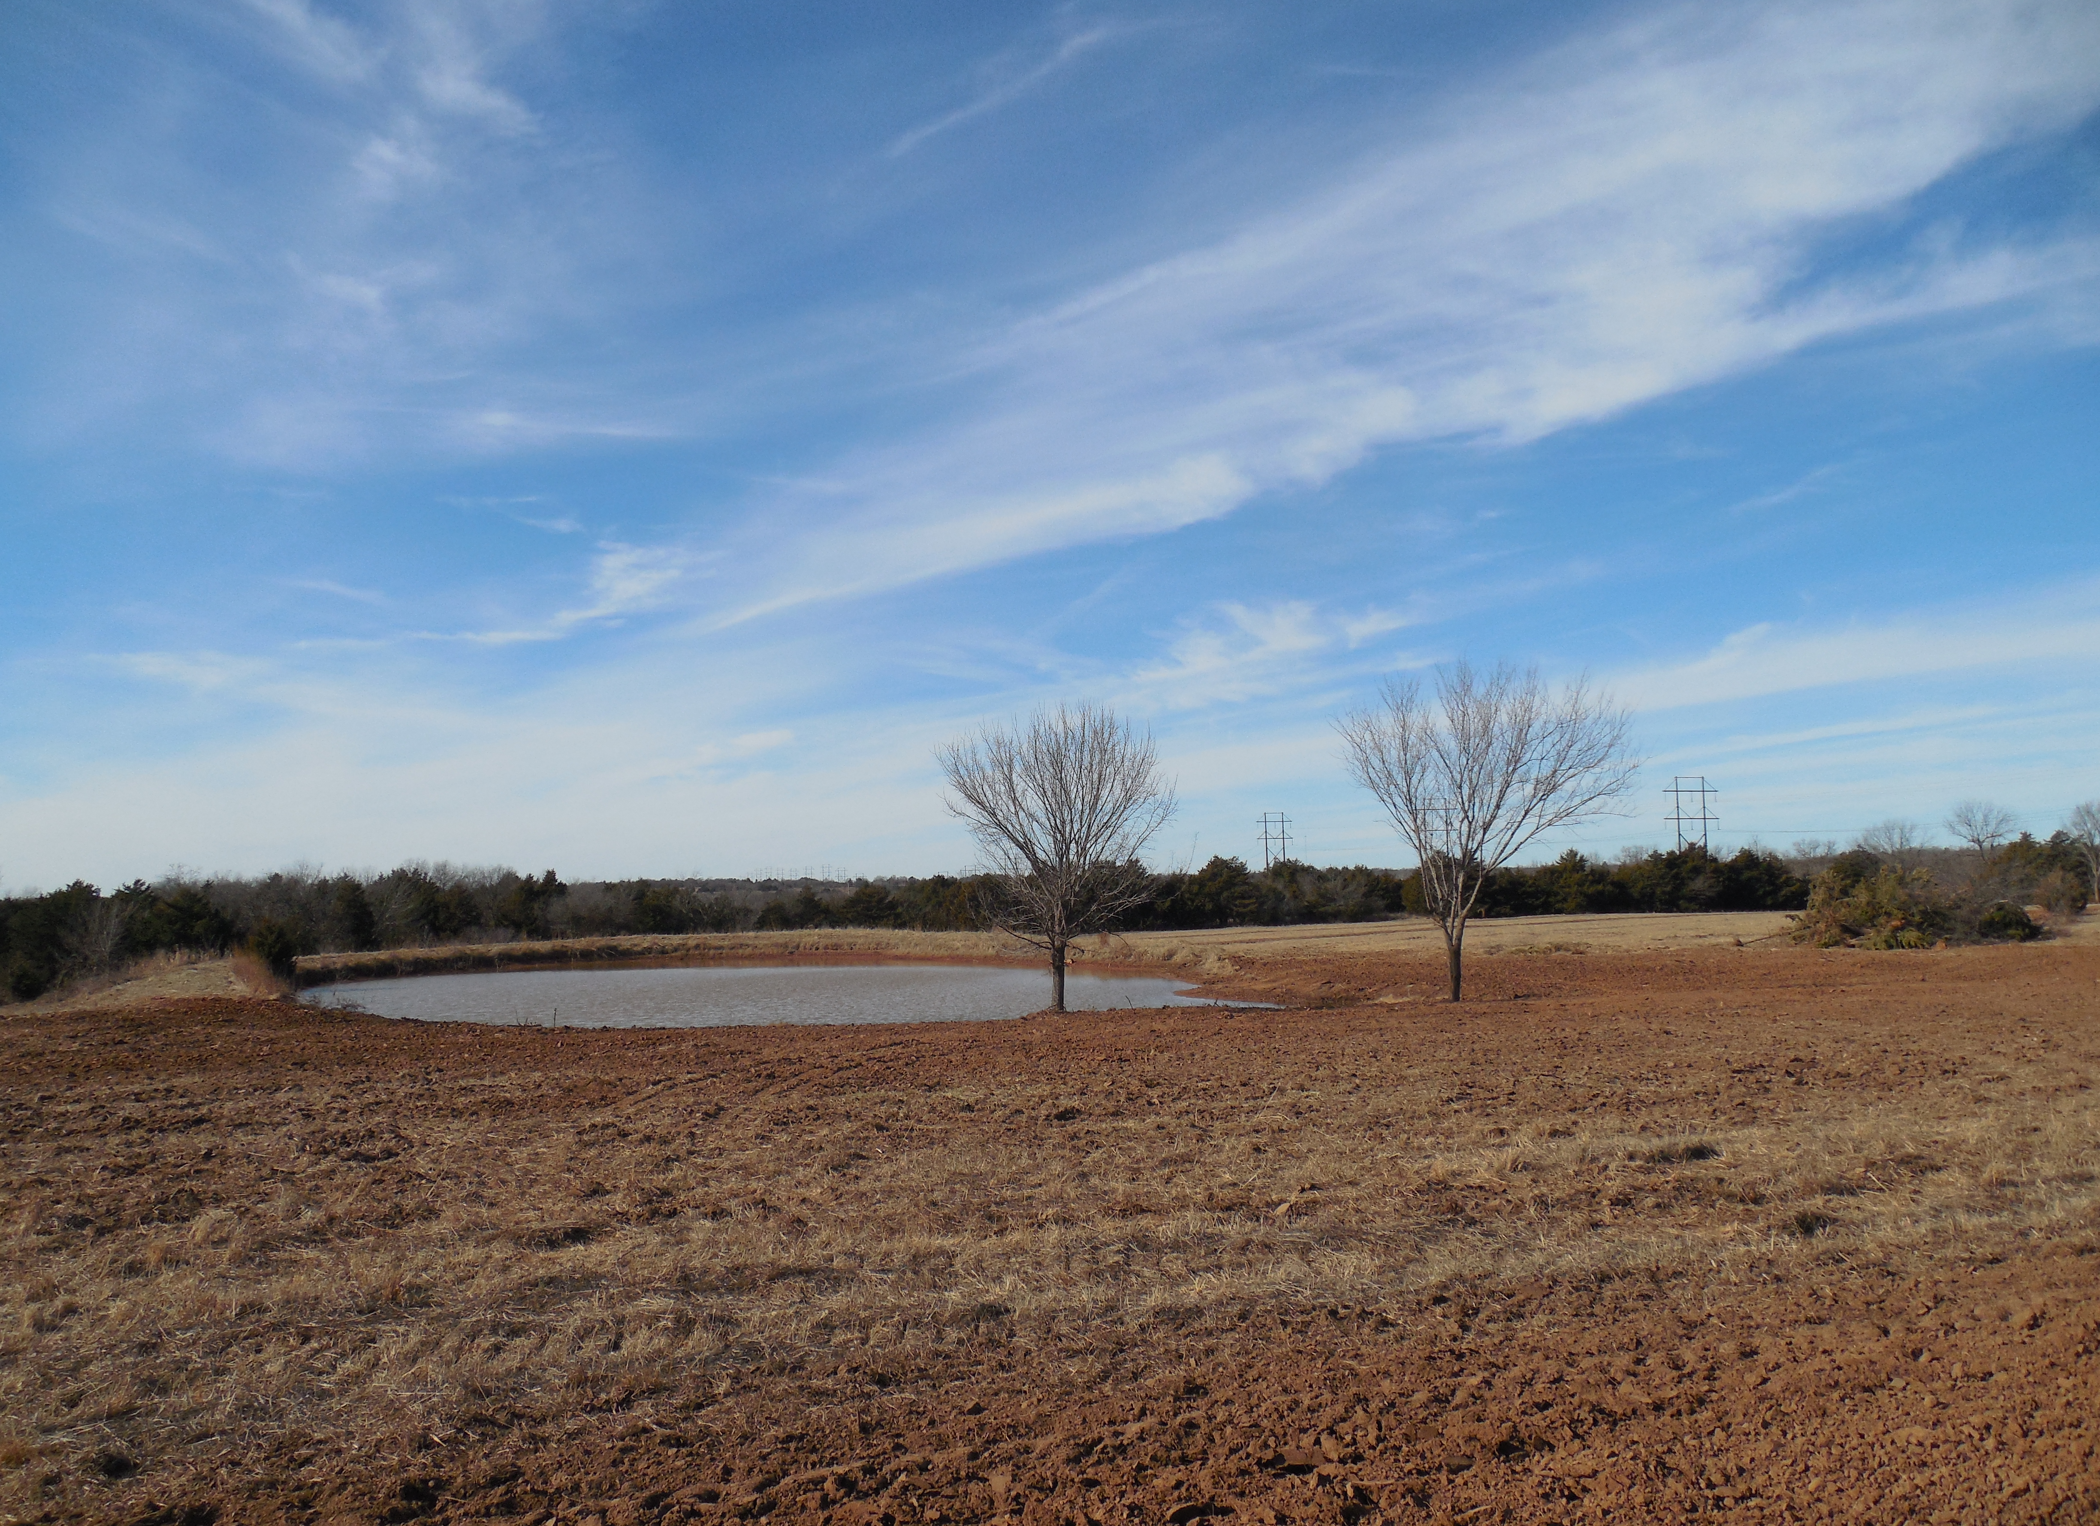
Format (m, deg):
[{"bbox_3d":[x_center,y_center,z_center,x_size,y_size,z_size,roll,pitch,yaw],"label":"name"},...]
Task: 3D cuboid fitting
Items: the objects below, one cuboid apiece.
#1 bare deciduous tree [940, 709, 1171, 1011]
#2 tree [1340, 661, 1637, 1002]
[{"bbox_3d":[0.180,2.065,33.200,5.100,6.750,5.210,-1,-4,0],"label":"bare deciduous tree"},{"bbox_3d":[9.820,1.526,34.000,6.520,7.650,6.190,-1,-4,0],"label":"tree"}]

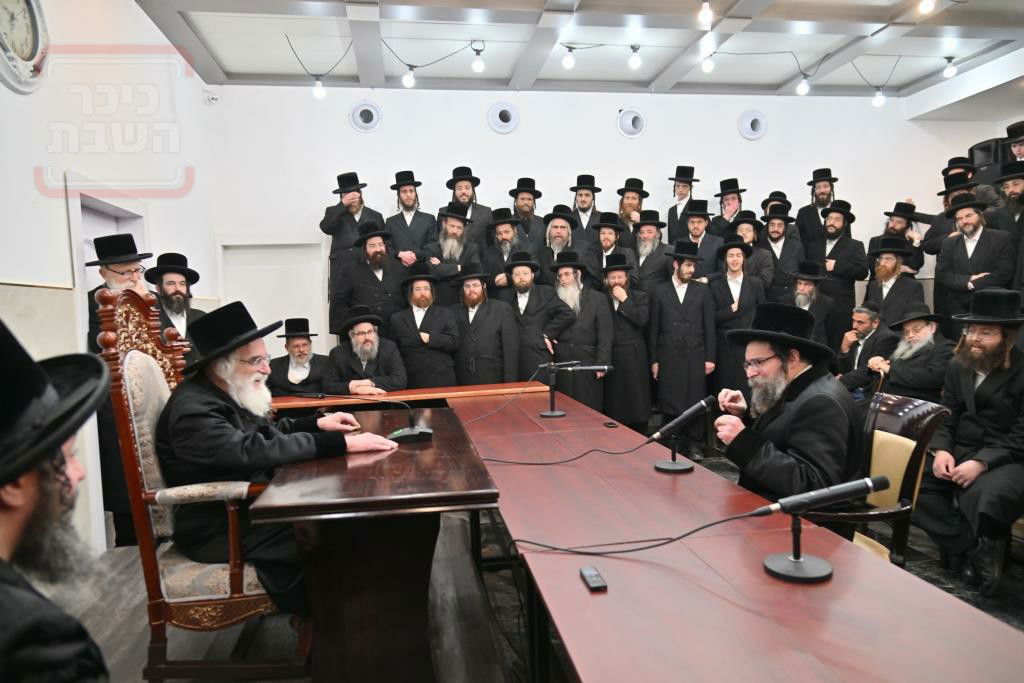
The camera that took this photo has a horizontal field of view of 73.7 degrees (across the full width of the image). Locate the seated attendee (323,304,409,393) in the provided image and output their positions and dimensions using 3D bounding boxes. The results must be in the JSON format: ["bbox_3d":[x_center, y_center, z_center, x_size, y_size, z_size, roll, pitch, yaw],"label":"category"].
[{"bbox_3d":[-1.057,0.432,5.104,0.620,1.371,0.750,-3,3,-14],"label":"seated attendee"}]

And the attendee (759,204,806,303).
[{"bbox_3d":[2.793,-0.516,7.044,0.520,1.760,0.340,-1,3,22],"label":"attendee"}]

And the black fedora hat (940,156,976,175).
[{"bbox_3d":[4.256,-1.661,6.500,0.335,0.140,0.300,0,2,-32],"label":"black fedora hat"}]

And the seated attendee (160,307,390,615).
[{"bbox_3d":[-0.970,0.542,2.739,0.930,1.390,0.640,-2,3,-6],"label":"seated attendee"}]

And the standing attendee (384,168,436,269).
[{"bbox_3d":[-1.026,-0.821,6.900,0.530,1.835,0.380,-2,3,-6],"label":"standing attendee"}]

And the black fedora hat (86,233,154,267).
[{"bbox_3d":[-2.268,-0.527,3.930,0.370,0.155,0.325,-7,10,18],"label":"black fedora hat"}]

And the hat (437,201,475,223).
[{"bbox_3d":[-0.525,-1.200,6.350,0.340,0.150,0.360,13,2,-7],"label":"hat"}]

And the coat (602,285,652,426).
[{"bbox_3d":[0.990,0.124,5.850,0.460,1.180,0.380,-1,3,19],"label":"coat"}]

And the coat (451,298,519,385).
[{"bbox_3d":[-0.221,0.193,5.978,0.580,1.120,0.360,-1,3,14],"label":"coat"}]

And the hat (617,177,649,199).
[{"bbox_3d":[1.214,-1.545,6.850,0.320,0.150,0.350,-5,2,18],"label":"hat"}]

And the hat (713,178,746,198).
[{"bbox_3d":[2.368,-1.669,7.400,0.340,0.150,0.360,-6,4,27],"label":"hat"}]

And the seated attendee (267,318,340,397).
[{"bbox_3d":[-1.544,0.481,5.102,0.540,1.305,0.750,-3,3,-14],"label":"seated attendee"}]

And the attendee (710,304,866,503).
[{"bbox_3d":[0.907,0.527,2.374,0.700,1.310,0.550,-2,3,-2],"label":"attendee"}]

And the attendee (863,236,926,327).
[{"bbox_3d":[3.298,0.024,5.870,0.340,1.830,0.520,-4,4,-41],"label":"attendee"}]

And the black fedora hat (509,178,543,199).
[{"bbox_3d":[0.137,-1.574,6.950,0.335,0.140,0.370,-2,3,0],"label":"black fedora hat"}]

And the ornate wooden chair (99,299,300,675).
[{"bbox_3d":[-1.107,0.513,2.793,0.720,1.440,0.720,-2,3,-7],"label":"ornate wooden chair"}]

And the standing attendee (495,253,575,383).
[{"bbox_3d":[0.136,0.134,5.893,0.620,1.814,0.420,-2,3,3],"label":"standing attendee"}]

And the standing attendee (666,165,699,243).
[{"bbox_3d":[1.778,-0.943,7.100,0.460,1.765,0.340,0,3,34],"label":"standing attendee"}]

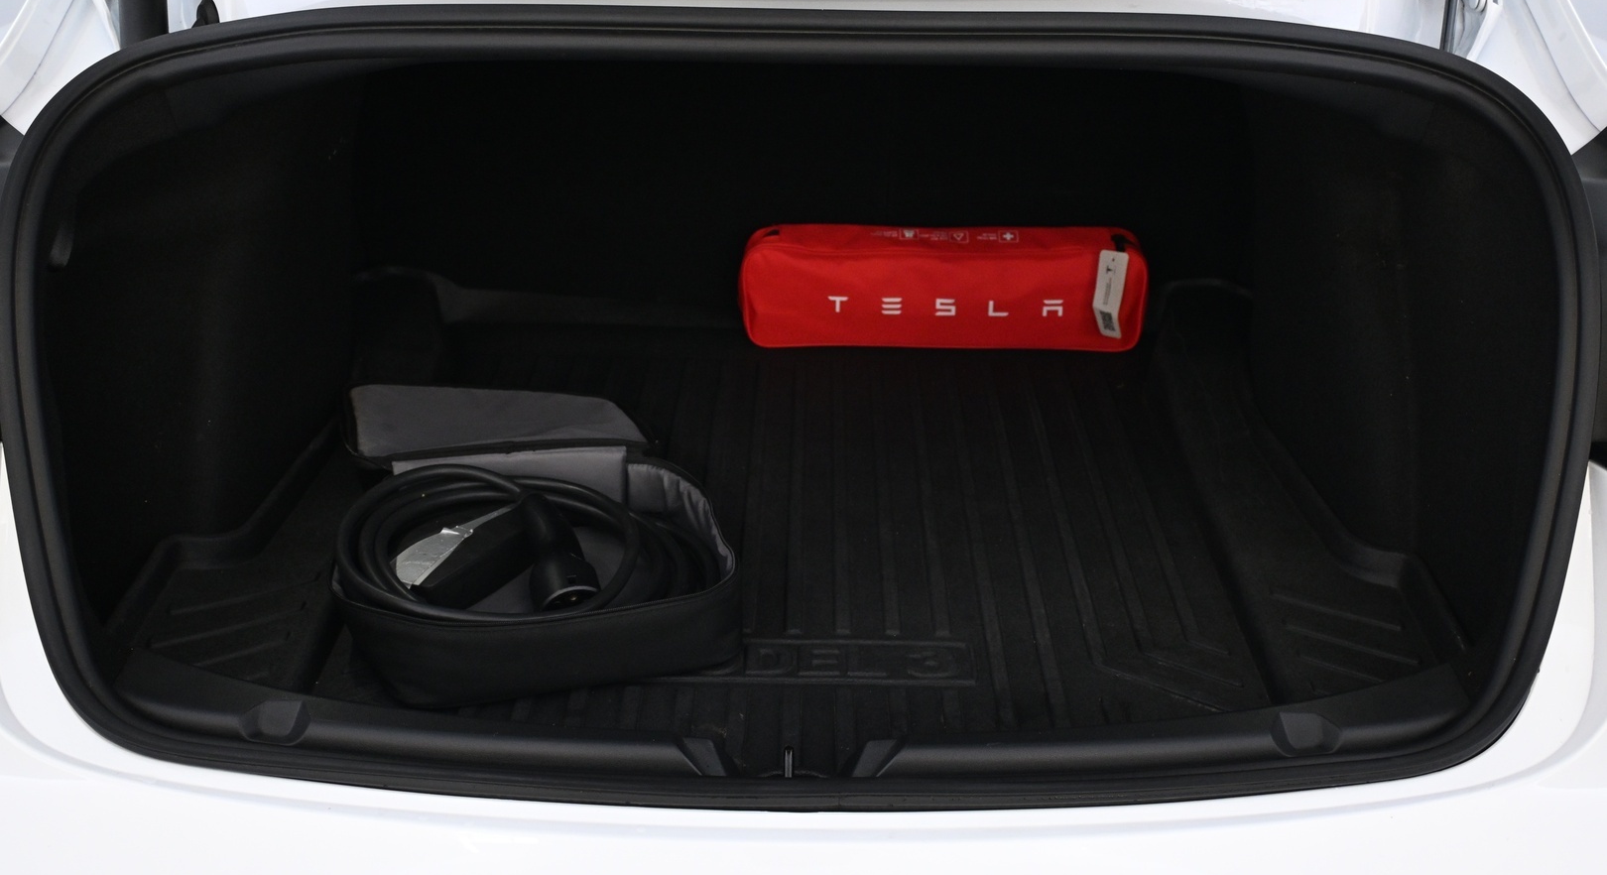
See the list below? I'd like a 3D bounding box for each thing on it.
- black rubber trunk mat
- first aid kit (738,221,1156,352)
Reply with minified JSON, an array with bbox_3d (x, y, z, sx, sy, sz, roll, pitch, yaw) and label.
[{"bbox_3d":[-0.006,0.015,1.779,1.087,0.073,0.961,1,25,0],"label":"black rubber trunk mat"},{"bbox_3d":[0.162,-0.175,2.135,0.470,0.126,0.087,1,25,0],"label":"first aid kit"}]

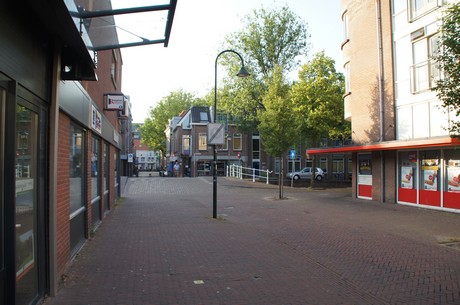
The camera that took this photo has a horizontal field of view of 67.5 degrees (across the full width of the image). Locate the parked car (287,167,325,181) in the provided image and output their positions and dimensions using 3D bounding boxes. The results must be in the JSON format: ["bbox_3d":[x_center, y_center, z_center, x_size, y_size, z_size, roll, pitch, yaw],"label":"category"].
[{"bbox_3d":[8.224,2.367,37.528,4.050,1.440,1.700,1,-2,-6],"label":"parked car"}]

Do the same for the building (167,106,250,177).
[{"bbox_3d":[-2.950,-1.169,46.062,8.600,8.700,9.600,1,-2,-12],"label":"building"}]

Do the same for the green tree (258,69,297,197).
[{"bbox_3d":[2.412,-0.986,16.945,2.000,6.500,2.000,0,-2,0],"label":"green tree"}]

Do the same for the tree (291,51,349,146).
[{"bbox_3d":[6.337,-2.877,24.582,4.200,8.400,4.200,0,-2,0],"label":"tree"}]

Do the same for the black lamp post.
[{"bbox_3d":[0.028,-0.568,10.640,1.130,5.150,0.420,0,-2,0],"label":"black lamp post"}]

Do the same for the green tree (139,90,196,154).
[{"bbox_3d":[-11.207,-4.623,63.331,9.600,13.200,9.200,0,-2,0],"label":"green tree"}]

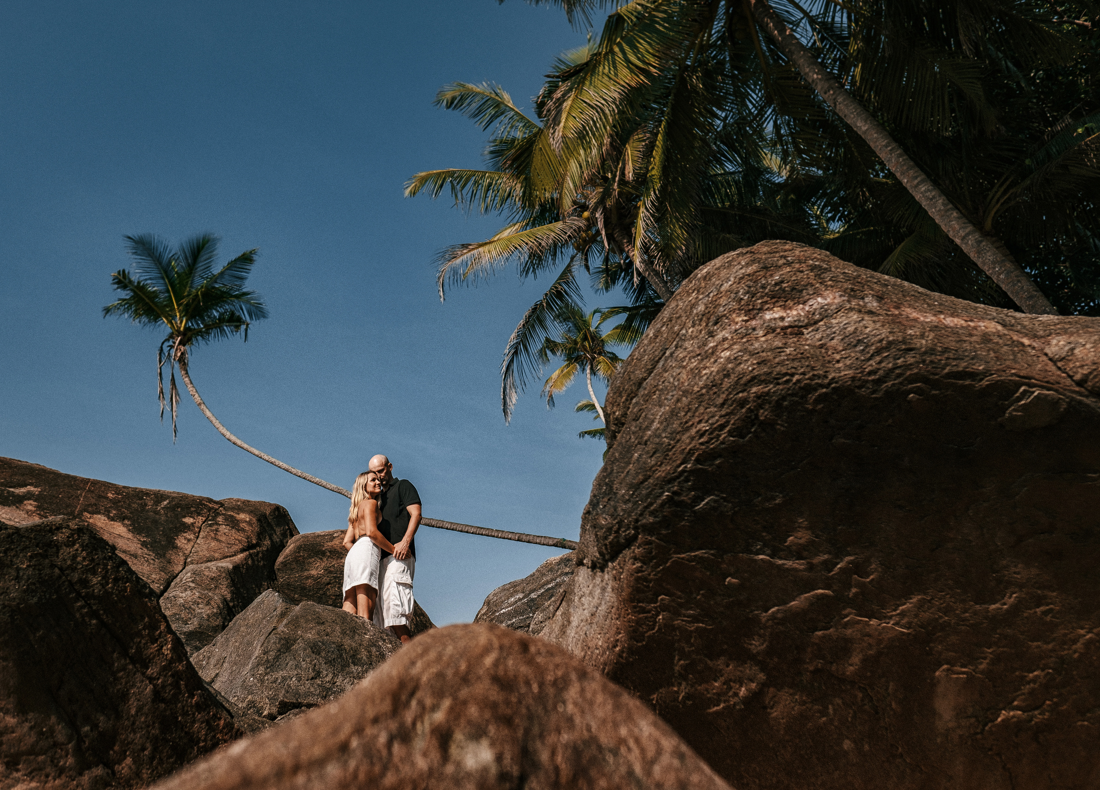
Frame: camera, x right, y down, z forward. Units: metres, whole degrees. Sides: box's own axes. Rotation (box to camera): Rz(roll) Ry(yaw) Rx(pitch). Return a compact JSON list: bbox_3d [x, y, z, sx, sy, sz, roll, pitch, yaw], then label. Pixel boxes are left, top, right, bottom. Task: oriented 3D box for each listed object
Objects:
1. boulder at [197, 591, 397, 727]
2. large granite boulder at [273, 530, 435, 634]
[{"bbox_3d":[-1.630,1.840,5.400,1.600,1.050,1.500,0,-18,0],"label":"boulder"},{"bbox_3d":[-1.810,1.830,7.300,1.550,1.150,1.300,0,-18,0],"label":"large granite boulder"}]

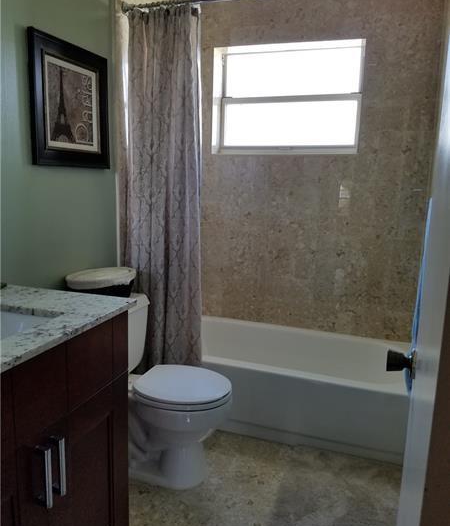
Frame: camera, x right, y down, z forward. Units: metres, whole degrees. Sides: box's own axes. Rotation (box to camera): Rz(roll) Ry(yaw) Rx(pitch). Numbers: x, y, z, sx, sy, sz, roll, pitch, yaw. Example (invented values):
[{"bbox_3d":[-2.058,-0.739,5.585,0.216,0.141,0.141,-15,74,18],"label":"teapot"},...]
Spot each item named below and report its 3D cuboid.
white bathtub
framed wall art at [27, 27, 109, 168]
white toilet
[{"bbox_3d":[0.310,0.676,2.691,1.505,0.372,0.752,5,11,19],"label":"white bathtub"},{"bbox_3d":[-0.631,-0.651,1.894,0.025,0.492,0.485,5,11,19],"label":"framed wall art"},{"bbox_3d":[-0.305,0.580,2.065,0.705,0.760,0.450,5,11,19],"label":"white toilet"}]

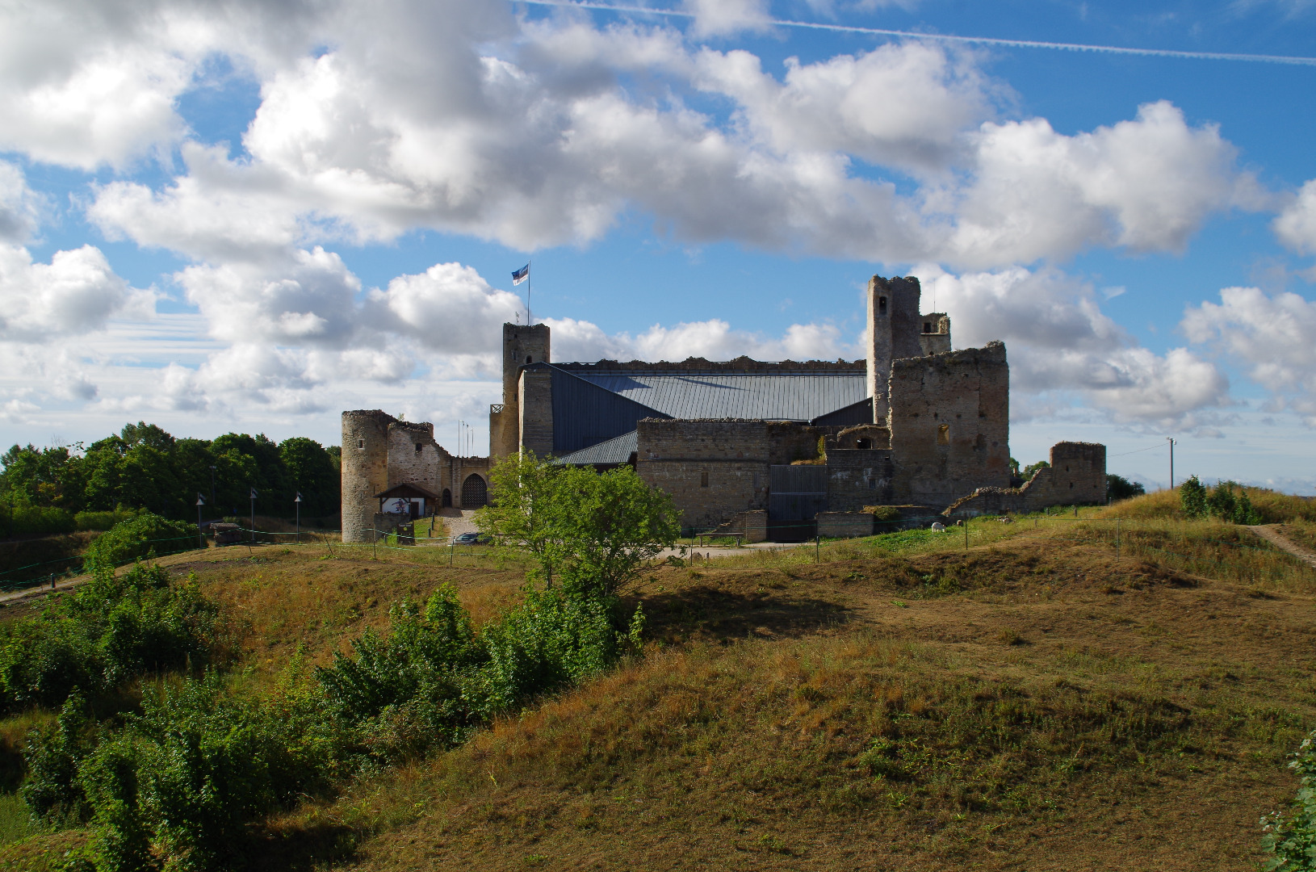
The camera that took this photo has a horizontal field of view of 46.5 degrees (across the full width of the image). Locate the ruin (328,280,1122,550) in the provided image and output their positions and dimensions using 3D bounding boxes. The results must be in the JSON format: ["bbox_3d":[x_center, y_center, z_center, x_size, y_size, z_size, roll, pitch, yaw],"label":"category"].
[{"bbox_3d":[3.838,-3.148,146.679,70.000,25.000,54.000,0,-2,6],"label":"ruin"}]

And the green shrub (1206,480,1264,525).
[{"bbox_3d":[24.089,2.792,64.000,2.362,1.847,2.000,0,-2,0],"label":"green shrub"}]

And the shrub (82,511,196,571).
[{"bbox_3d":[-26.089,5.297,77.000,5.734,2.998,4.800,0,-2,0],"label":"shrub"}]

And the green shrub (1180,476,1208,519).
[{"bbox_3d":[22.392,2.556,64.000,1.116,1.804,1.150,0,-2,0],"label":"green shrub"}]

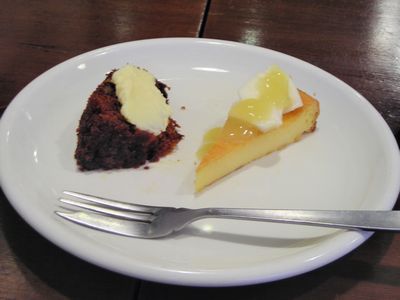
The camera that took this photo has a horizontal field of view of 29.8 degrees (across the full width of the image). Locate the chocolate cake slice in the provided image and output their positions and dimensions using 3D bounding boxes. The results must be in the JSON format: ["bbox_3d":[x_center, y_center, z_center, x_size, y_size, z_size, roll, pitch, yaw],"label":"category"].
[{"bbox_3d":[-0.039,-0.021,0.445,0.062,0.043,0.064,3,37,-6],"label":"chocolate cake slice"}]

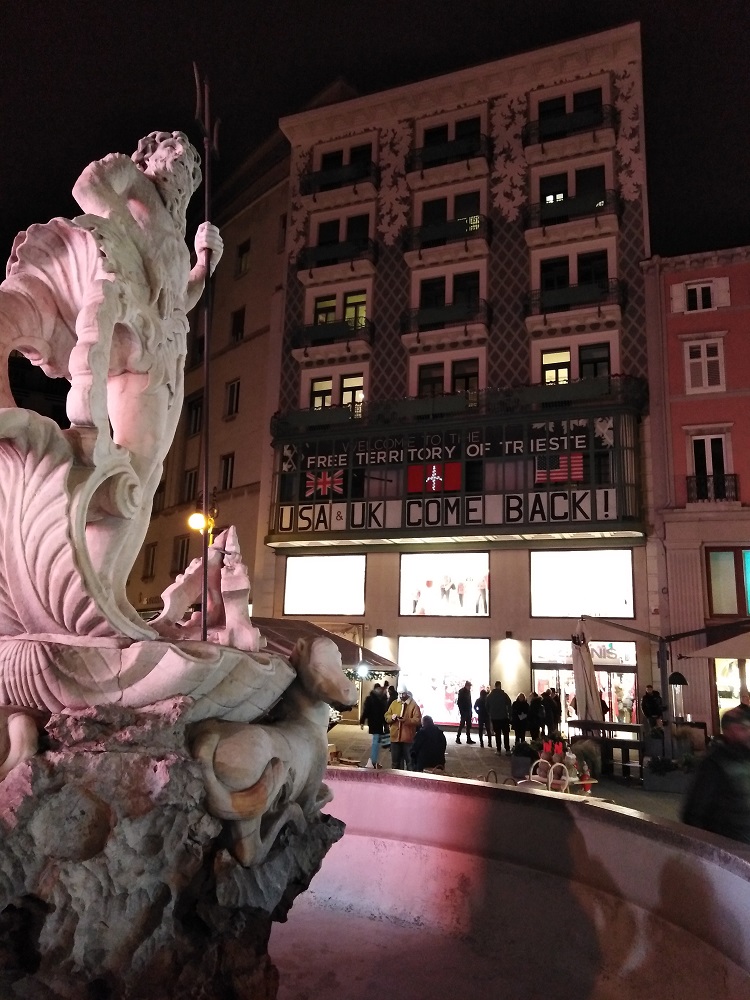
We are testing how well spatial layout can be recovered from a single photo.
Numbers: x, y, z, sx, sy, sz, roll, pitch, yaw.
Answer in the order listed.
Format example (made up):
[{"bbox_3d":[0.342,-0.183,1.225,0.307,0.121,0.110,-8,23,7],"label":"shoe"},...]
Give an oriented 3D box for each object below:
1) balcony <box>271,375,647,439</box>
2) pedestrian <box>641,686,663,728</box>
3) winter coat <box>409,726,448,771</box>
[{"bbox_3d":[2.501,-2.953,25.453,13.280,1.220,1.200,-3,-13,21],"label":"balcony"},{"bbox_3d":[7.181,5.679,18.619,0.380,1.740,0.520,12,-16,-39],"label":"pedestrian"},{"bbox_3d":[1.028,4.756,13.878,0.620,0.842,0.480,5,-12,-15],"label":"winter coat"}]

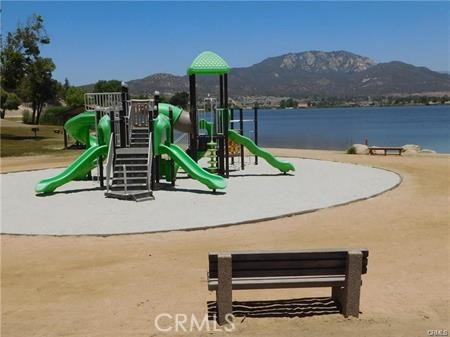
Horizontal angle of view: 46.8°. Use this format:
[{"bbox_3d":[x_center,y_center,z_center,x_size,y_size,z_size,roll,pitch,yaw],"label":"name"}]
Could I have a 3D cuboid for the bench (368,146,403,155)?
[{"bbox_3d":[8.091,-0.882,26.200,1.720,0.430,0.450,-1,7,-5],"label":"bench"}]

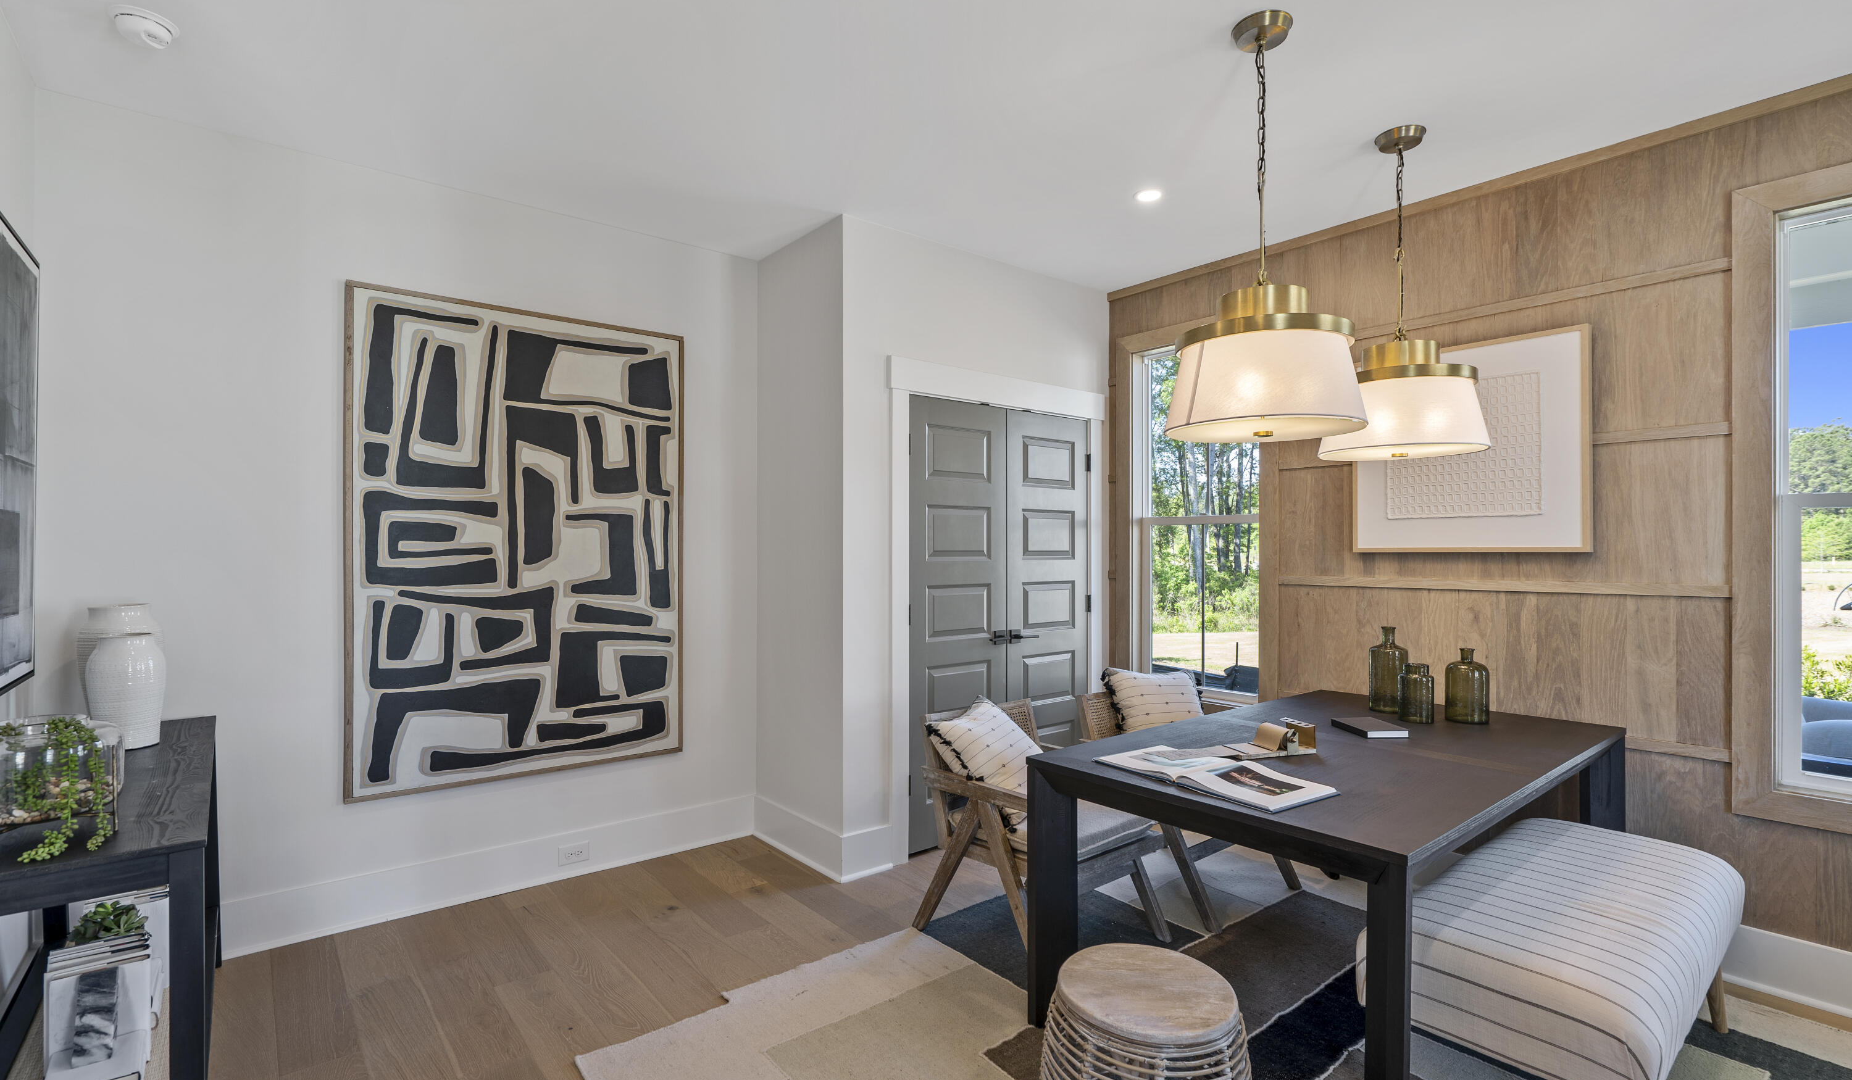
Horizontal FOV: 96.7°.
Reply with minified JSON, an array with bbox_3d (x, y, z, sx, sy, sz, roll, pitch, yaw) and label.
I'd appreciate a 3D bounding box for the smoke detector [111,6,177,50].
[{"bbox_3d":[-2.045,-1.331,2.151,0.140,0.047,0.140,0,-1,-39],"label":"smoke detector"}]

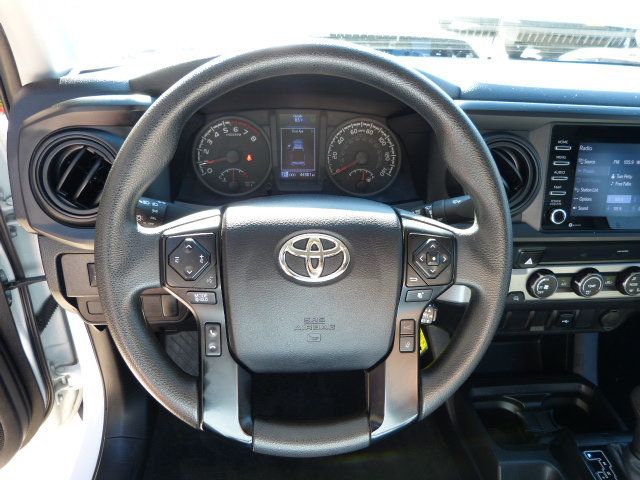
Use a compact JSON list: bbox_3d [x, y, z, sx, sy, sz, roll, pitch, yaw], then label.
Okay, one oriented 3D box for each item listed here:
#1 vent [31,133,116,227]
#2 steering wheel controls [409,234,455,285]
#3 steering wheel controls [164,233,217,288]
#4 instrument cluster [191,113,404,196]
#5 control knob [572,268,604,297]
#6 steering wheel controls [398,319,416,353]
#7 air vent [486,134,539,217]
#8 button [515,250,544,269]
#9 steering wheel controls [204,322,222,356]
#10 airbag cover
[{"bbox_3d":[-0.245,-0.064,0.476,0.099,0.099,0.035,-1,17,-14],"label":"vent"},{"bbox_3d":[0.110,0.020,0.457,0.046,0.051,0.018,0,7,-9],"label":"steering wheel controls"},{"bbox_3d":[-0.118,0.019,0.422,0.047,0.051,0.018,0,7,-9],"label":"steering wheel controls"},{"bbox_3d":[-0.030,-0.111,0.600,0.272,0.112,0.045,0,9,-9],"label":"instrument cluster"},{"bbox_3d":[0.325,0.051,0.560,0.034,0.034,0.017,0,14,-9],"label":"control knob"},{"bbox_3d":[0.088,0.096,0.463,0.018,0.034,0.011,0,7,-9],"label":"steering wheel controls"},{"bbox_3d":[0.210,-0.077,0.553,0.099,0.099,0.035,0,16,-9],"label":"air vent"},{"bbox_3d":[0.251,0.023,0.553,0.034,0.021,0.013,0,14,-9],"label":"button"},{"bbox_3d":[-0.100,0.093,0.434,0.018,0.034,0.011,0,7,-9],"label":"steering wheel controls"},{"bbox_3d":[-0.008,0.042,0.456,0.170,0.166,0.050,0,7,-9],"label":"airbag cover"}]

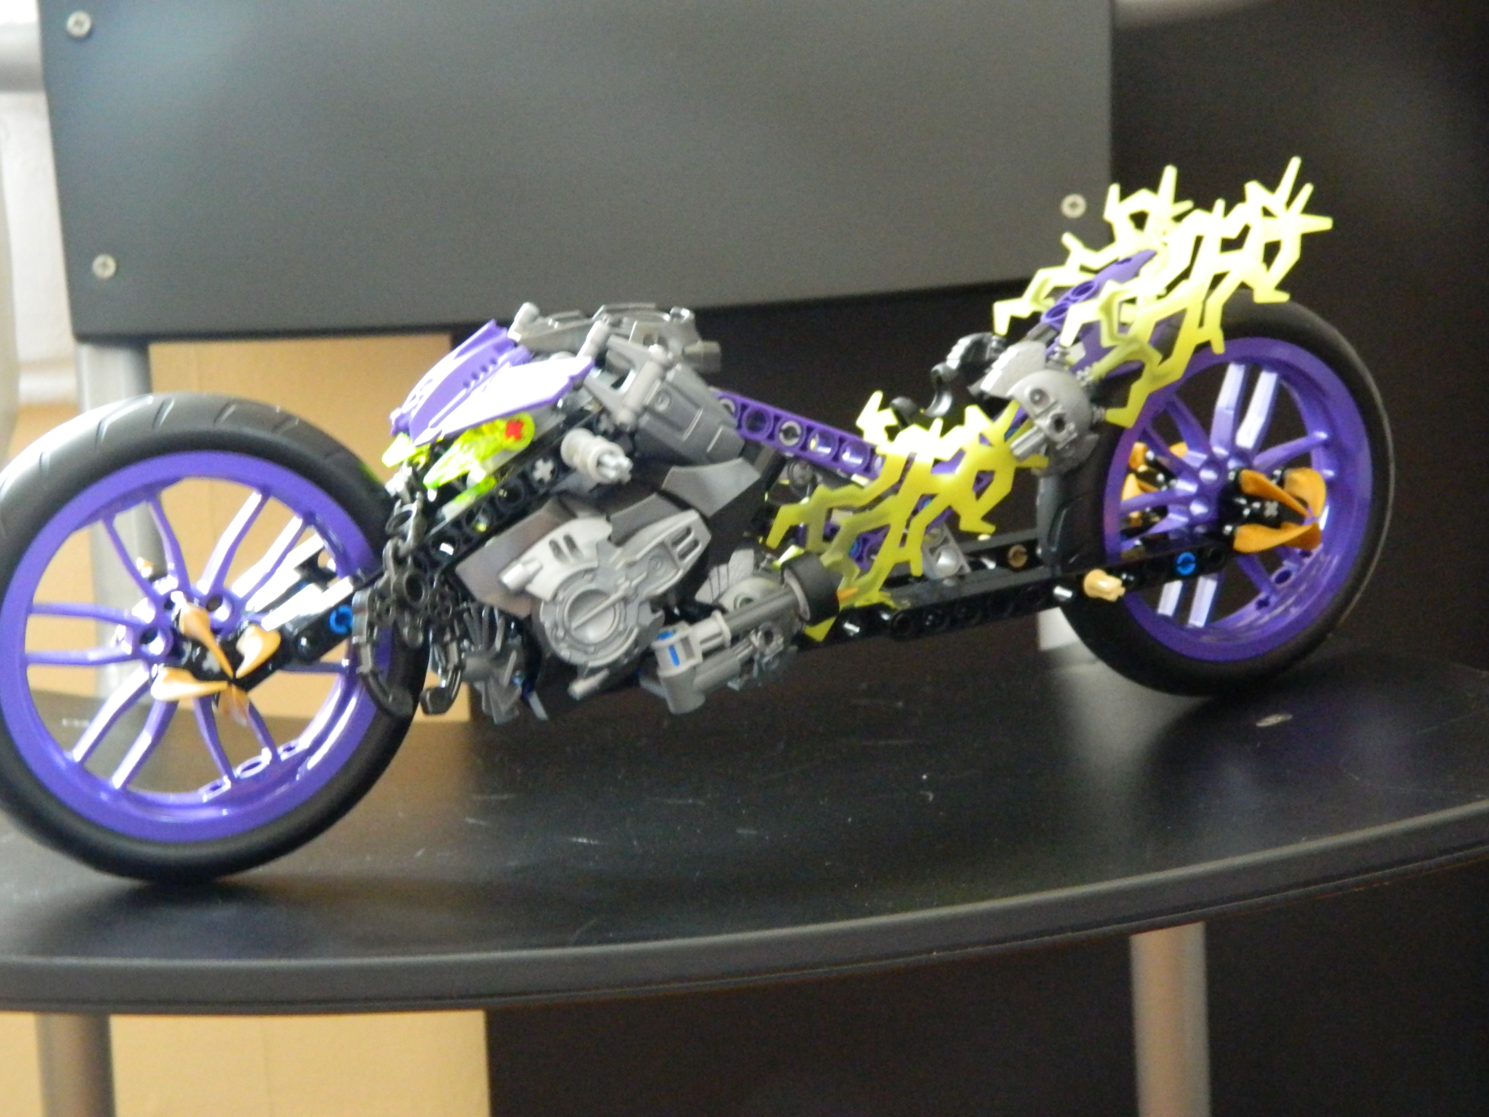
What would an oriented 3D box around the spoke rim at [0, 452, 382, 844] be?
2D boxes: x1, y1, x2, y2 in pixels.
[{"bbox_3d":[-0.105,0.015,0.465,0.075,0.075,0.018,-8,14,-24],"label":"spoke rim"}]

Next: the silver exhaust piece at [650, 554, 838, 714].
[{"bbox_3d":[0.001,0.015,0.485,0.042,0.022,0.017,-26,21,-19],"label":"silver exhaust piece"}]

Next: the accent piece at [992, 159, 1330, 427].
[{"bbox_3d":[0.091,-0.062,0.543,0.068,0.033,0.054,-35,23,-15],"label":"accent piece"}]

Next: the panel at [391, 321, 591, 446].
[{"bbox_3d":[-0.054,-0.035,0.479,0.038,0.016,0.052,-28,21,-18],"label":"panel"}]

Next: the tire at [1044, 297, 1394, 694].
[{"bbox_3d":[0.109,-0.015,0.564,0.094,0.094,0.020,-8,14,-24],"label":"tire"}]

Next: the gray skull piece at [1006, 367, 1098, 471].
[{"bbox_3d":[0.065,-0.029,0.512,0.021,0.022,0.018,-8,14,-24],"label":"gray skull piece"}]

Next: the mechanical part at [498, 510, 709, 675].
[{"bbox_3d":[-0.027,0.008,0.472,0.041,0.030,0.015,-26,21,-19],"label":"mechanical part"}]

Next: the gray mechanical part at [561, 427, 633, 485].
[{"bbox_3d":[-0.028,-0.019,0.462,0.008,0.008,0.019,-8,14,-24],"label":"gray mechanical part"}]

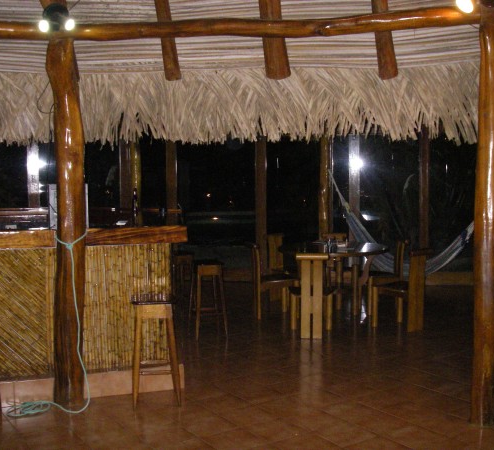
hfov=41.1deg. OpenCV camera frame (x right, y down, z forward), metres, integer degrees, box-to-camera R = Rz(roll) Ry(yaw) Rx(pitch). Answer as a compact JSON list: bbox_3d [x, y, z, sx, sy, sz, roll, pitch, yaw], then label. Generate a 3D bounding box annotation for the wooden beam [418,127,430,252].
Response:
[{"bbox_3d":[2.675,-0.359,9.935,0.160,2.450,0.150,0,4,9],"label":"wooden beam"}]

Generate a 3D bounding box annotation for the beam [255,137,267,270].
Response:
[{"bbox_3d":[0.230,-0.362,10.337,0.160,2.450,0.150,0,4,9],"label":"beam"}]

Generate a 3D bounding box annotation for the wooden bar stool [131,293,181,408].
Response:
[{"bbox_3d":[-0.635,0.897,4.798,0.360,0.735,0.370,0,5,-6],"label":"wooden bar stool"}]

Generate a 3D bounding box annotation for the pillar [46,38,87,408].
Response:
[{"bbox_3d":[-1.280,-0.009,4.685,0.250,2.560,0.240,0,5,0],"label":"pillar"}]

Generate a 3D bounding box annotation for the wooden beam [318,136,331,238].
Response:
[{"bbox_3d":[1.172,-0.351,10.026,0.180,2.450,0.170,0,4,9],"label":"wooden beam"}]

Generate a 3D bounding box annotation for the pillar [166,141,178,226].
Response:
[{"bbox_3d":[-1.207,-0.365,10.573,0.160,2.450,0.150,0,4,9],"label":"pillar"}]

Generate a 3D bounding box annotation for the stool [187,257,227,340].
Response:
[{"bbox_3d":[-0.370,0.754,6.623,0.350,0.725,0.360,-1,5,-16],"label":"stool"}]

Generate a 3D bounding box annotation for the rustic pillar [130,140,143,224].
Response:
[{"bbox_3d":[-1.335,-0.149,8.014,0.150,2.300,0.150,0,5,0],"label":"rustic pillar"}]

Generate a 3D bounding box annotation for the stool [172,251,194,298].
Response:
[{"bbox_3d":[-0.735,0.684,7.480,0.350,0.725,0.350,-1,5,-17],"label":"stool"}]

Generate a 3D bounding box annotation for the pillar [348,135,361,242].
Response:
[{"bbox_3d":[1.656,-0.360,10.102,0.160,2.450,0.150,0,4,9],"label":"pillar"}]

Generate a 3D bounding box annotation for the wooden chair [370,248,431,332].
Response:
[{"bbox_3d":[1.671,0.673,7.037,0.470,0.870,0.470,-3,4,-33],"label":"wooden chair"}]

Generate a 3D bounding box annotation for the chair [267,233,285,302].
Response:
[{"bbox_3d":[0.570,0.579,8.613,0.470,0.880,0.470,-4,5,-44],"label":"chair"}]

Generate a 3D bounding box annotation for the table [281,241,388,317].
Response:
[{"bbox_3d":[1.025,0.646,7.738,1.240,0.760,1.240,0,5,0],"label":"table"}]

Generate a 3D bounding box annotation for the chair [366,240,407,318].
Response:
[{"bbox_3d":[1.655,0.620,7.885,0.470,0.870,0.470,-1,4,-13],"label":"chair"}]

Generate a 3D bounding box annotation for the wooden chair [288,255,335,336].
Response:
[{"bbox_3d":[0.670,0.684,6.707,0.460,0.850,0.490,0,5,6],"label":"wooden chair"}]

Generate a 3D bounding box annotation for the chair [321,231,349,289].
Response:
[{"bbox_3d":[1.130,0.546,8.442,0.460,0.845,0.490,1,5,7],"label":"chair"}]

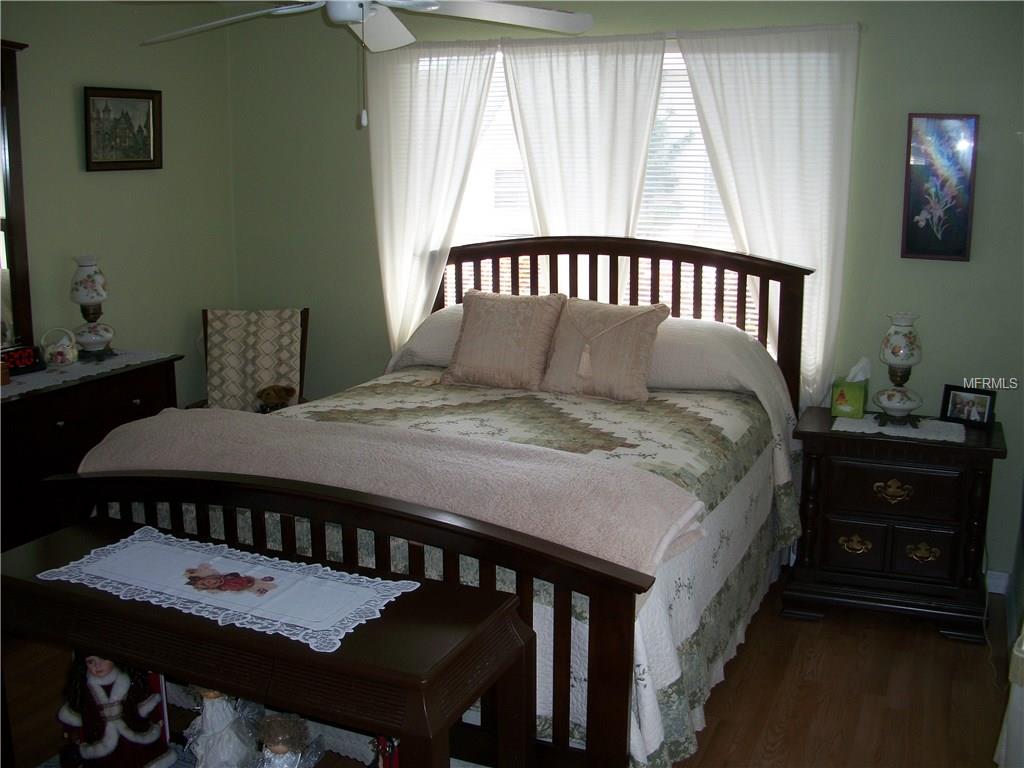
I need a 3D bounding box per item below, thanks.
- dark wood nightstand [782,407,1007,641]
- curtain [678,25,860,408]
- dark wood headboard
[{"bbox_3d":[1.352,0.481,3.694,0.667,0.674,0.399,5,13,21],"label":"dark wood nightstand"},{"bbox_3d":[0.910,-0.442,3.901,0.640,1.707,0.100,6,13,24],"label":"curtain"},{"bbox_3d":[0.363,0.046,4.250,1.675,1.290,0.080,6,13,24],"label":"dark wood headboard"}]

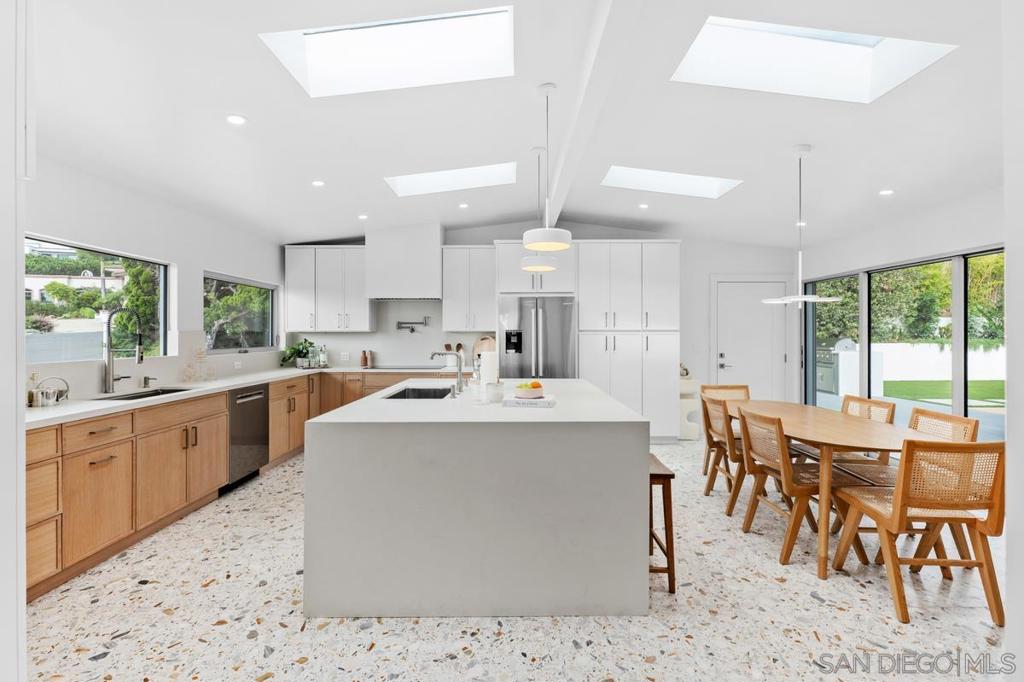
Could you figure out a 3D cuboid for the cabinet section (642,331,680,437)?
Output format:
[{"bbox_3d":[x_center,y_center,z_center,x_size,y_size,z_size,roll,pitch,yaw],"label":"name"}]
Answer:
[{"bbox_3d":[1.796,0.523,5.482,0.447,1.263,0.025,0,1,0],"label":"cabinet section"}]

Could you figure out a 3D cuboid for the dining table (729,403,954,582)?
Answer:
[{"bbox_3d":[2.011,0.906,3.159,0.880,0.738,1.755,0,1,0],"label":"dining table"}]

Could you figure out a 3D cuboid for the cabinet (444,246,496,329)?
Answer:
[{"bbox_3d":[-0.542,-0.669,5.930,0.665,1.095,0.340,0,1,0],"label":"cabinet"}]

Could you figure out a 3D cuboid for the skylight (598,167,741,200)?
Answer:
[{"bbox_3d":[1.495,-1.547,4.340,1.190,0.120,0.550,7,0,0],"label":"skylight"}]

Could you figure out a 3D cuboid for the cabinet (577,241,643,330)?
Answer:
[{"bbox_3d":[1.179,-0.656,5.728,0.743,1.054,0.607,0,1,0],"label":"cabinet"}]

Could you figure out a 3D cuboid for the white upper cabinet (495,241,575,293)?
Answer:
[{"bbox_3d":[0.284,-0.875,5.712,0.952,0.631,0.615,0,1,0],"label":"white upper cabinet"}]

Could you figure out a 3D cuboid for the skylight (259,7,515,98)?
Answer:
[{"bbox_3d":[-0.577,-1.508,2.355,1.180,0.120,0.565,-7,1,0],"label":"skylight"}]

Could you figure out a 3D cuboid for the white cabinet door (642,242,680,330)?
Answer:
[{"bbox_3d":[1.777,-0.647,5.435,0.457,1.040,0.030,0,1,0],"label":"white cabinet door"}]

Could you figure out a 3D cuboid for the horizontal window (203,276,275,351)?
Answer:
[{"bbox_3d":[-2.905,-0.260,4.939,0.090,0.730,1.320,0,1,0],"label":"horizontal window"}]

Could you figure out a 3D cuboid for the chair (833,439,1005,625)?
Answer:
[{"bbox_3d":[2.035,0.878,2.335,0.490,0.830,0.570,0,1,5],"label":"chair"}]

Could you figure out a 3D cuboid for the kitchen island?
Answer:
[{"bbox_3d":[-0.157,0.828,3.201,1.626,0.926,2.114,0,1,0],"label":"kitchen island"}]

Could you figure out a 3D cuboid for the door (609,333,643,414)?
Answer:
[{"bbox_3d":[1.370,0.523,5.482,0.382,1.263,0.025,0,1,0],"label":"door"}]

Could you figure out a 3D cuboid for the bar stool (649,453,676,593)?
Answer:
[{"bbox_3d":[0.637,0.975,2.519,0.380,0.615,0.445,0,1,0],"label":"bar stool"}]

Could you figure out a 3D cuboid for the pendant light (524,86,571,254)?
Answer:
[{"bbox_3d":[0.217,-1.055,2.747,0.291,0.969,0.291,0,1,0],"label":"pendant light"}]

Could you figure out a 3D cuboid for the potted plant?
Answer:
[{"bbox_3d":[-2.664,0.155,5.650,0.390,0.370,0.330,0,1,0],"label":"potted plant"}]

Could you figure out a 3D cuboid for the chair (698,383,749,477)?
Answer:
[{"bbox_3d":[2.047,0.855,4.121,0.480,0.820,0.550,0,1,0],"label":"chair"}]

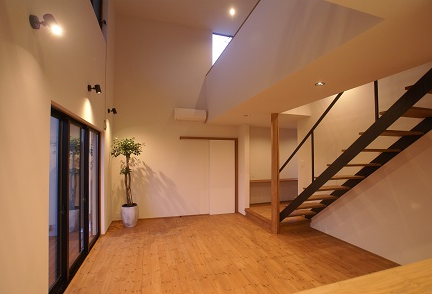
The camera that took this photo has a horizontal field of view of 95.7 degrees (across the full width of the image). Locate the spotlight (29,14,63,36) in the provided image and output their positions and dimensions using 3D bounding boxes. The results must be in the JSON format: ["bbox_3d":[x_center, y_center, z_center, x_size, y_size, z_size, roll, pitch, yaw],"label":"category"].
[{"bbox_3d":[-1.443,-1.043,1.675,0.185,0.145,0.110,0,-3,-19],"label":"spotlight"}]

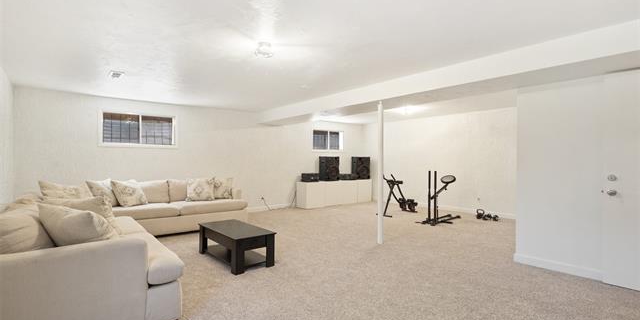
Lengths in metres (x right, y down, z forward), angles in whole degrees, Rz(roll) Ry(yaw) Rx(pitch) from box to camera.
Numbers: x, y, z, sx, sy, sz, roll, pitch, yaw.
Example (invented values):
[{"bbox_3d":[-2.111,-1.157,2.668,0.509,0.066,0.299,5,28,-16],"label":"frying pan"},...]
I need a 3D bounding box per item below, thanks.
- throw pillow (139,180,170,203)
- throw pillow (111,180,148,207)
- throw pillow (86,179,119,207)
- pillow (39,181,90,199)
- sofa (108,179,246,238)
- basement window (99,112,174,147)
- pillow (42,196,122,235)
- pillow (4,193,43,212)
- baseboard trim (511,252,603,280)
[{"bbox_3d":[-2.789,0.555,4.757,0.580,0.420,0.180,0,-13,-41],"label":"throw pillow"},{"bbox_3d":[-3.007,0.538,4.500,0.160,0.430,0.460,-27,-13,27],"label":"throw pillow"},{"bbox_3d":[-3.328,0.520,4.350,0.160,0.430,0.460,-27,-13,27],"label":"throw pillow"},{"bbox_3d":[-3.360,0.519,3.778,0.170,0.440,0.500,-16,-6,25],"label":"pillow"},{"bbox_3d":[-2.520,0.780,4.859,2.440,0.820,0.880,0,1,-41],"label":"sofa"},{"bbox_3d":[-3.106,-0.513,4.945,1.120,0.560,0.090,0,1,-41],"label":"basement window"},{"bbox_3d":[-2.021,0.527,2.450,0.480,0.440,0.170,0,21,8],"label":"pillow"},{"bbox_3d":[-2.910,0.478,2.800,0.200,0.360,0.580,-16,11,-41],"label":"pillow"},{"bbox_3d":[2.576,1.173,3.122,0.018,0.102,0.763,0,0,-42],"label":"baseboard trim"}]

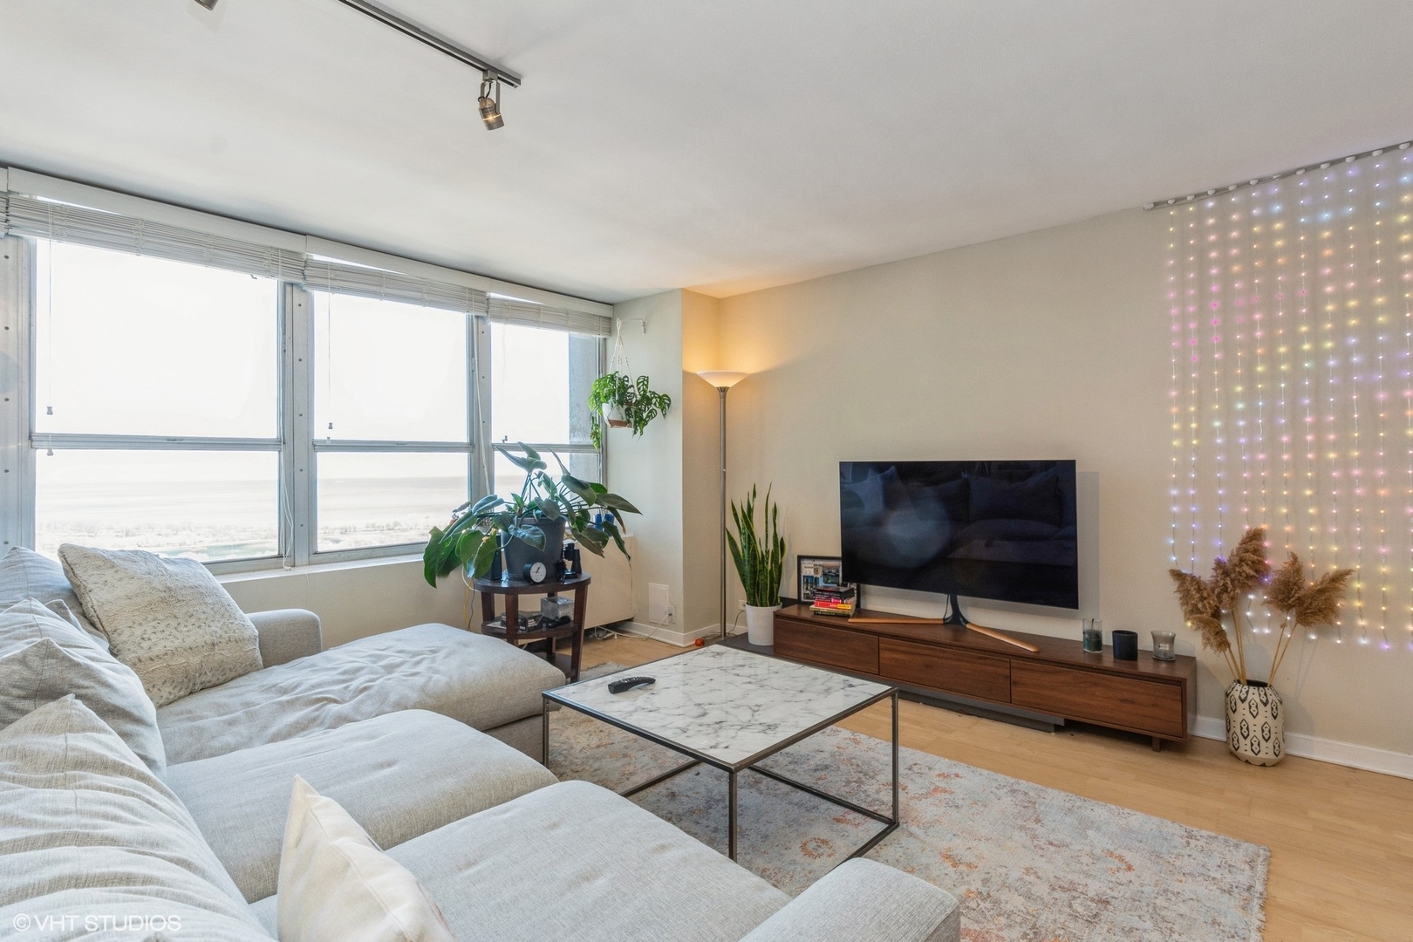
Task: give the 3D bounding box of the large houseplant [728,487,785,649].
[{"bbox_3d":[0.326,0.600,3.821,0.380,1.014,0.340,0,0,0],"label":"large houseplant"}]

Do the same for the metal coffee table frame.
[{"bbox_3d":[0.055,0.980,2.000,0.845,0.470,0.845,0,1,44],"label":"metal coffee table frame"}]

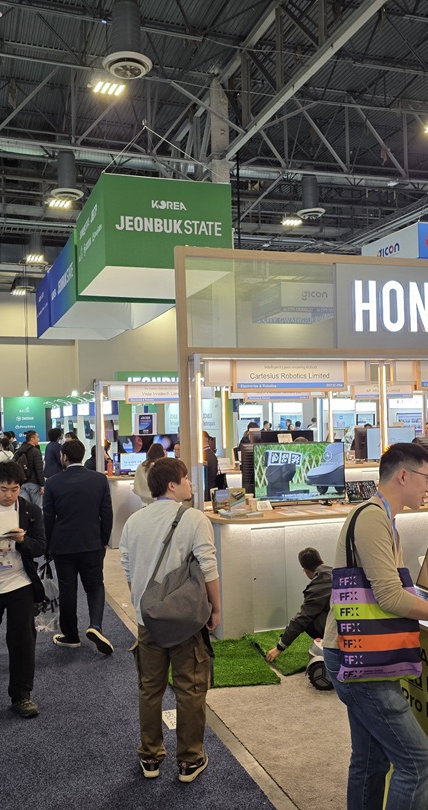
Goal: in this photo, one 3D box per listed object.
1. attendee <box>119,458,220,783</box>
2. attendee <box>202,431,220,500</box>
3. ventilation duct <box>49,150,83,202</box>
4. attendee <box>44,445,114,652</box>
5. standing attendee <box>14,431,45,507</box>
[{"bbox_3d":[-0.247,1.154,3.980,0.550,1.730,0.420,-2,-1,14],"label":"attendee"},{"bbox_3d":[-0.115,1.231,9.700,0.520,1.750,0.380,-2,-1,25],"label":"attendee"},{"bbox_3d":[-5.036,-7.961,24.500,1.060,1.580,1.060,-1,-1,-19],"label":"ventilation duct"},{"bbox_3d":[-1.144,1.175,6.064,0.570,1.770,0.500,-1,-1,-17],"label":"attendee"},{"bbox_3d":[-2.966,1.296,11.600,0.460,1.760,0.480,-1,-1,-26],"label":"standing attendee"}]

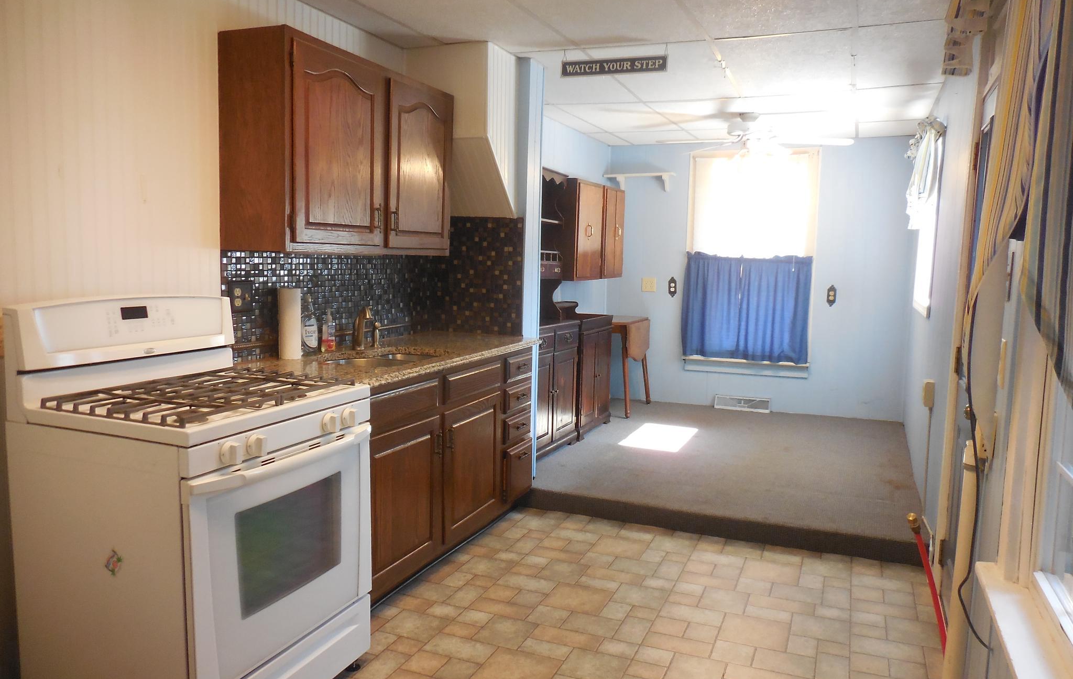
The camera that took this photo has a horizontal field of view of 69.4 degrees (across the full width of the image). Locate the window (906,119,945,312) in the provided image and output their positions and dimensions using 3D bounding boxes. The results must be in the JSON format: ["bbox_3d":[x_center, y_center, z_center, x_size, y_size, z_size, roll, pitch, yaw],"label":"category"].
[{"bbox_3d":[2.459,-0.697,4.941,0.095,1.070,1.350,3,6,22],"label":"window"}]

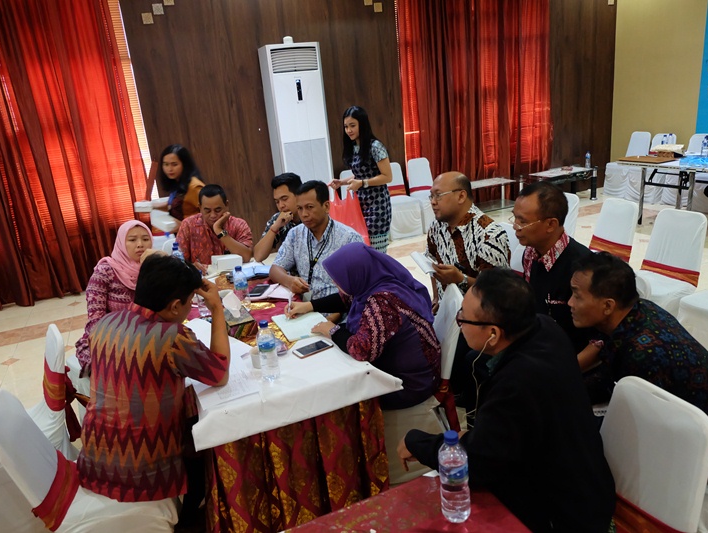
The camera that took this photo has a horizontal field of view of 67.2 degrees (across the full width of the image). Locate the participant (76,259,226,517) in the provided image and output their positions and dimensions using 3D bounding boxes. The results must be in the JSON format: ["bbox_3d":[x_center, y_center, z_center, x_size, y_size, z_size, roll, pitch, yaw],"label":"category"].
[{"bbox_3d":[-0.680,0.580,2.100,0.520,1.210,0.720,4,20,30],"label":"participant"}]

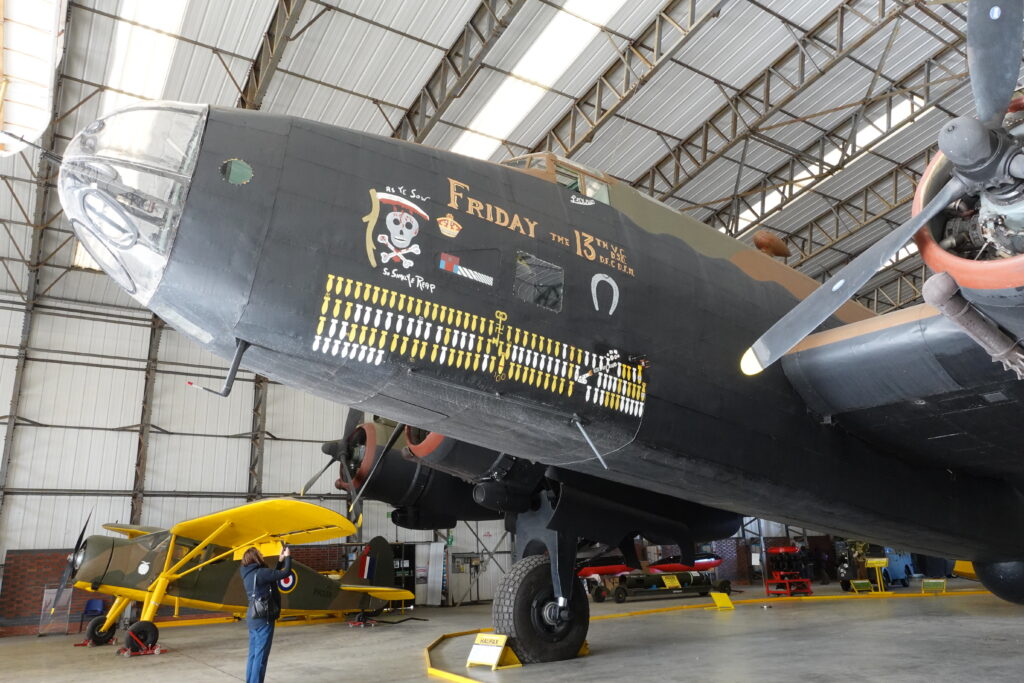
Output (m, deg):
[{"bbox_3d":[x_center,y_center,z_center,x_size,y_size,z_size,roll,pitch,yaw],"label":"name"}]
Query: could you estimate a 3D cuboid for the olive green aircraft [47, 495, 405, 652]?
[{"bbox_3d":[-5.627,5.177,15.681,7.350,2.500,11.050,13,-23,-42],"label":"olive green aircraft"}]

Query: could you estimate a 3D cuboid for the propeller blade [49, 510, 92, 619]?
[{"bbox_3d":[-8.267,4.114,13.408,0.180,2.100,0.200,31,-44,-34],"label":"propeller blade"}]

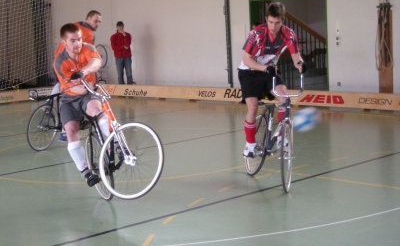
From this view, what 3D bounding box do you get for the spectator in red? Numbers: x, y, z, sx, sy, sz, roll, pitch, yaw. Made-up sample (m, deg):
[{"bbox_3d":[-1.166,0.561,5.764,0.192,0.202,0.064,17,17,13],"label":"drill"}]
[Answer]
[{"bbox_3d":[-1.801,-1.453,18.100,0.510,1.760,0.370,-4,7,-10],"label":"spectator in red"}]

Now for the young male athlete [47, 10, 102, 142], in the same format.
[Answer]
[{"bbox_3d":[-1.670,-0.628,10.500,0.640,1.700,0.760,3,8,38],"label":"young male athlete"}]

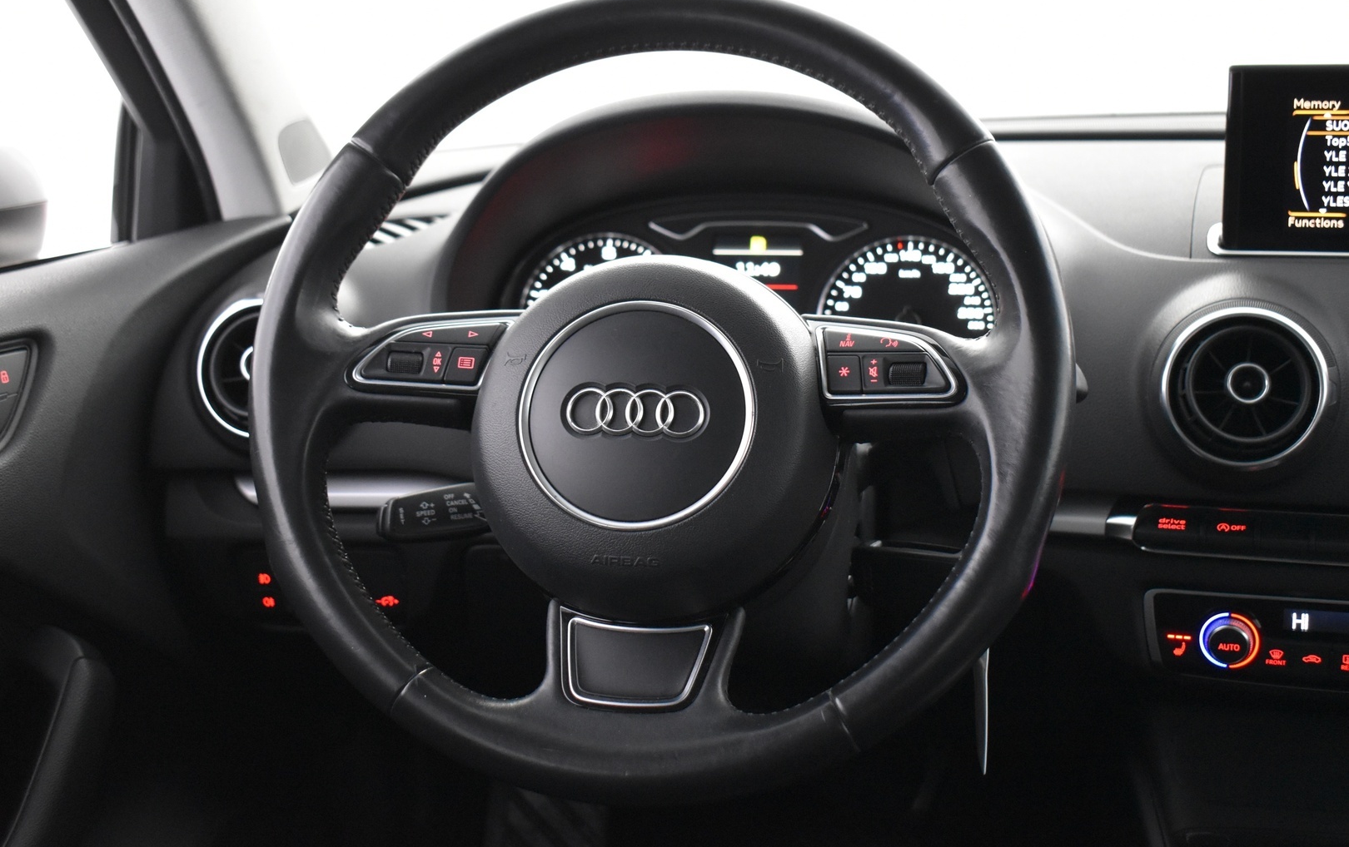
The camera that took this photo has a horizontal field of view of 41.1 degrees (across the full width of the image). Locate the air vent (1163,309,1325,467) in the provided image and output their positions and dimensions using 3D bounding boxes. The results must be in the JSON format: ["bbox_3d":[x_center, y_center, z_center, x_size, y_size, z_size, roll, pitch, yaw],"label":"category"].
[{"bbox_3d":[0.305,-0.020,0.966,0.084,0.084,0.030,3,1,16],"label":"air vent"}]

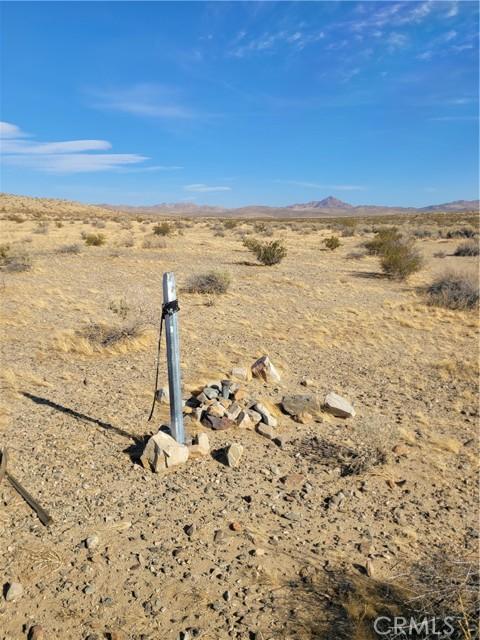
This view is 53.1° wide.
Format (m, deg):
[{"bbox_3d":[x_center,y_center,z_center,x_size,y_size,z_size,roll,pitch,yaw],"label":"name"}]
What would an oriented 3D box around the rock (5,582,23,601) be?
[{"bbox_3d":[-0.972,1.155,2.056,0.075,0.065,0.068,0,12,0],"label":"rock"}]

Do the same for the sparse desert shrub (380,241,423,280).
[{"bbox_3d":[4.011,-1.495,11.935,1.043,0.947,0.956,0,12,0],"label":"sparse desert shrub"}]

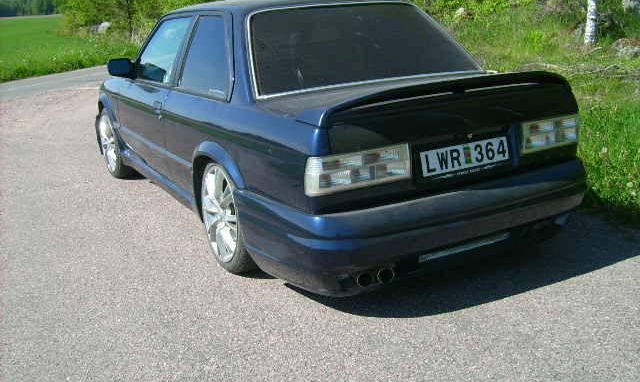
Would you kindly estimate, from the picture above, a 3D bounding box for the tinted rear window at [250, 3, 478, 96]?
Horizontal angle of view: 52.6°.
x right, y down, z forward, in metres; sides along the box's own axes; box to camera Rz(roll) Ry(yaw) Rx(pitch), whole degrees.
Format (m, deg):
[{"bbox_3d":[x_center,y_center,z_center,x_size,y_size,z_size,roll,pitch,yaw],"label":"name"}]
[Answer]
[{"bbox_3d":[0.200,-0.769,3.284,1.310,0.080,0.555,-12,61,-28],"label":"tinted rear window"}]

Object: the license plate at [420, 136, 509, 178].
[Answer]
[{"bbox_3d":[0.620,-0.149,2.742,0.480,0.110,0.012,-12,6,-28],"label":"license plate"}]

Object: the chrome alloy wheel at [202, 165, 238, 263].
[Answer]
[{"bbox_3d":[-0.410,0.101,3.217,0.200,0.475,0.475,-12,17,-28],"label":"chrome alloy wheel"}]

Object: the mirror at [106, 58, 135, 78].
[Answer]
[{"bbox_3d":[-1.368,-0.847,4.396,0.180,0.122,0.120,-12,17,-28],"label":"mirror"}]

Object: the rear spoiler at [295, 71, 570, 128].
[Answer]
[{"bbox_3d":[0.541,-0.430,2.780,1.270,0.150,0.320,-12,17,-28],"label":"rear spoiler"}]

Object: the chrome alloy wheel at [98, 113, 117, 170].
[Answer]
[{"bbox_3d":[-1.667,-0.412,5.399,0.200,0.475,0.475,-12,17,-28],"label":"chrome alloy wheel"}]

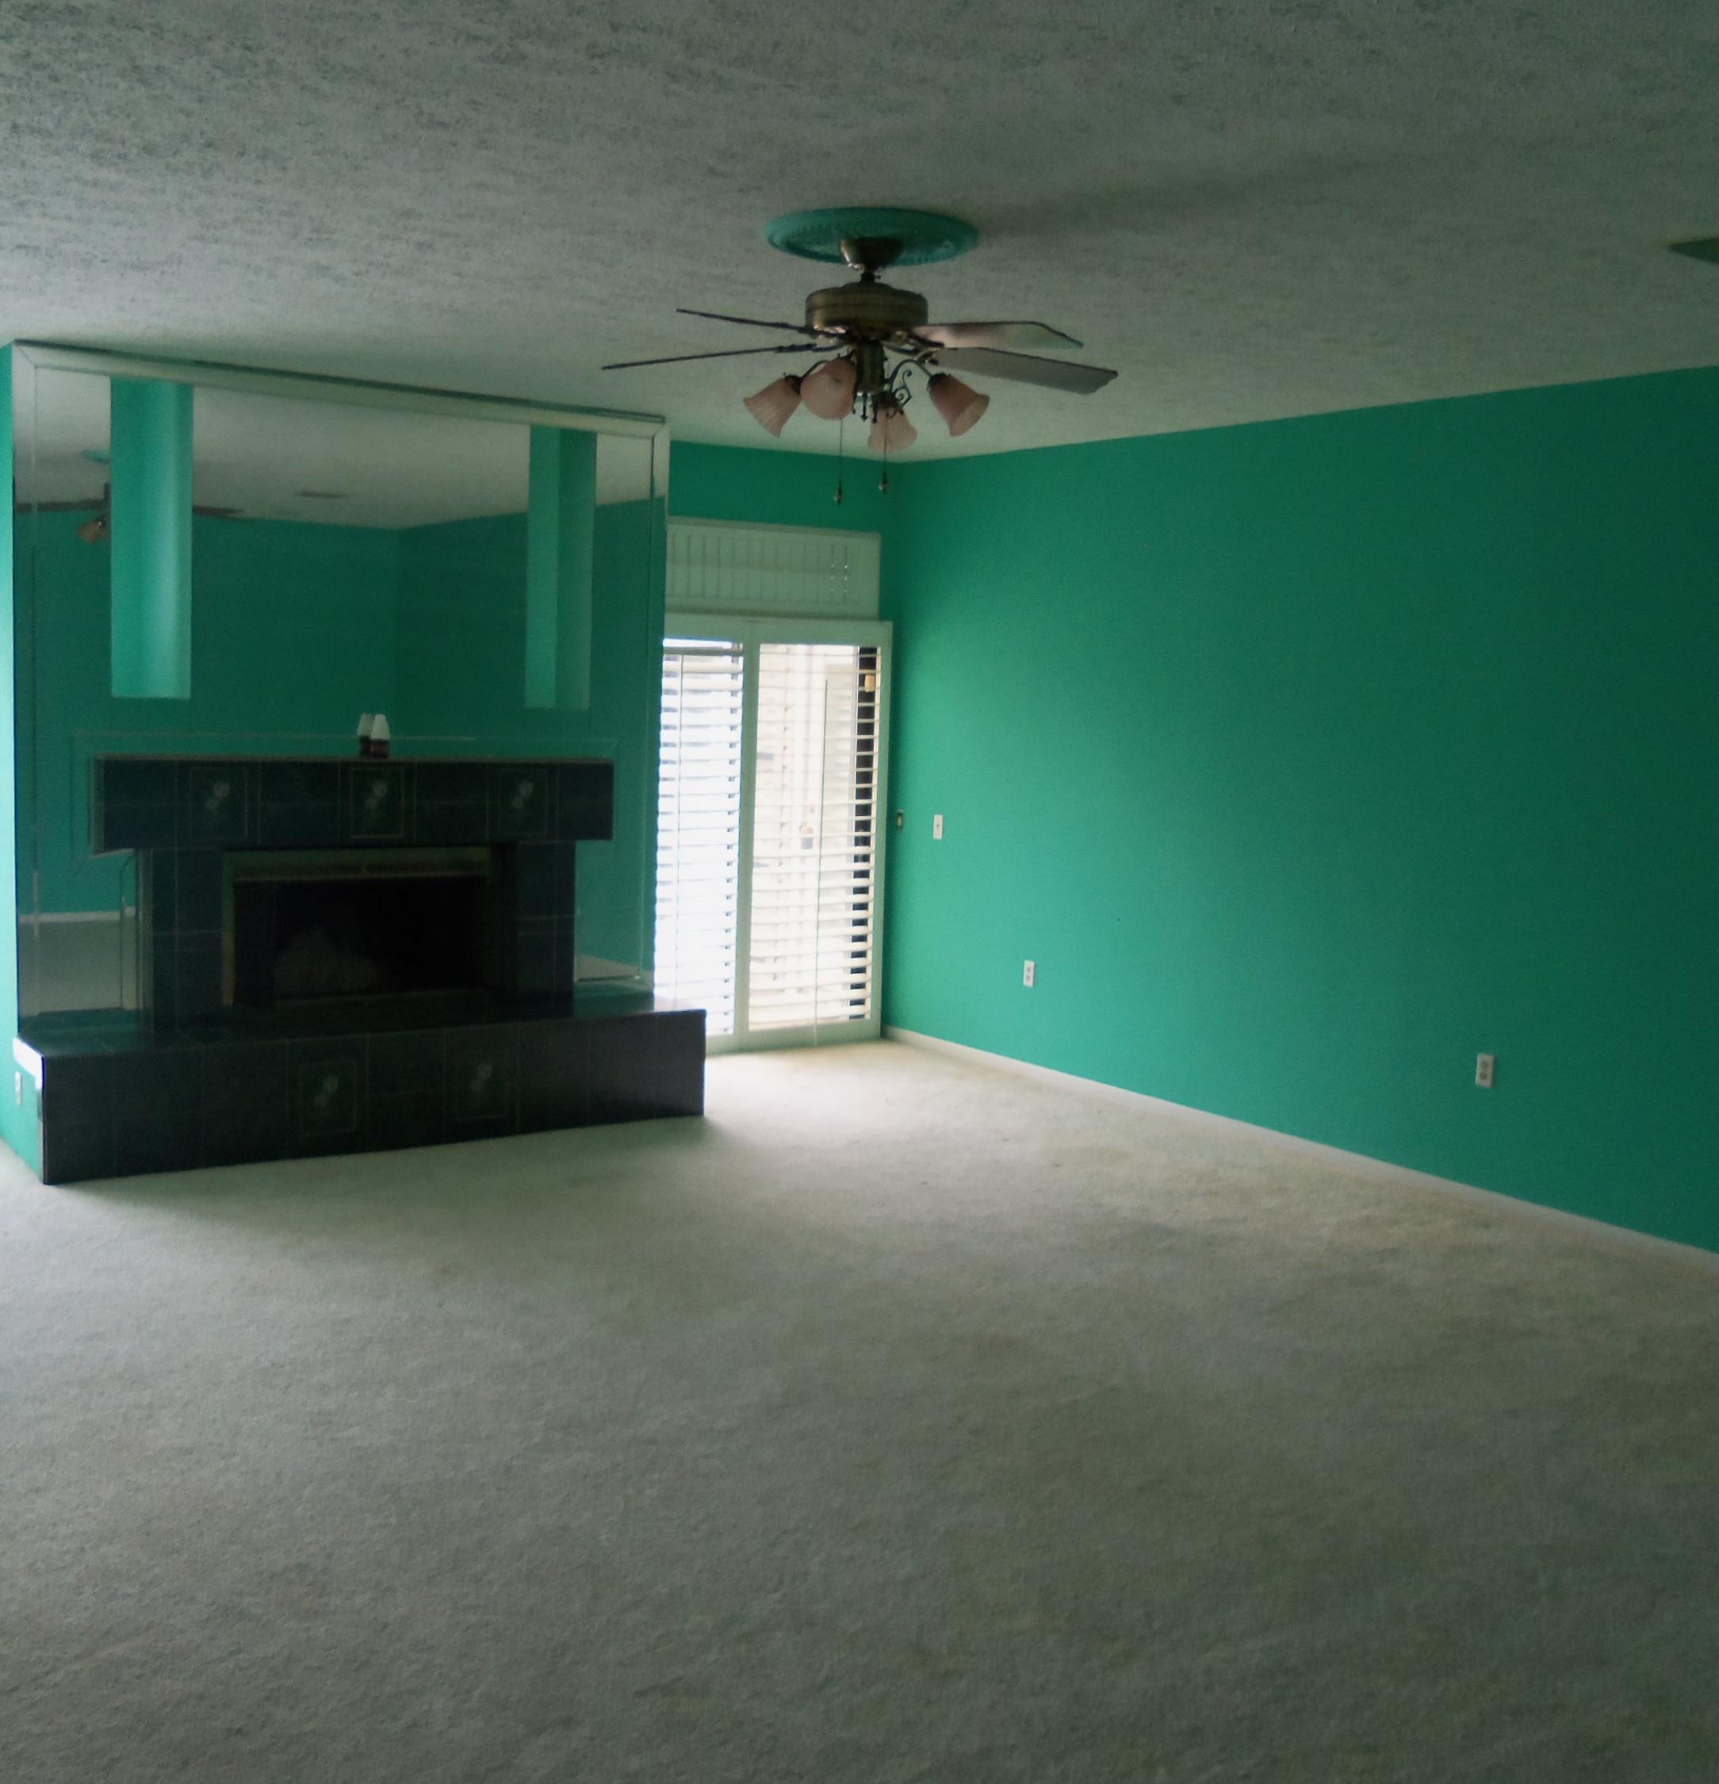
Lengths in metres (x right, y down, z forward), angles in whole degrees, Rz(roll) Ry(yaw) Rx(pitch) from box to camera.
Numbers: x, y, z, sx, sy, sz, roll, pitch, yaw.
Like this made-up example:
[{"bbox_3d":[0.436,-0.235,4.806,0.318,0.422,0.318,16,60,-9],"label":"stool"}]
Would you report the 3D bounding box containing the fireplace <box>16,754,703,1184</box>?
[{"bbox_3d":[-1.767,0.214,7.165,2.480,1.390,0.500,-2,7,-34],"label":"fireplace"}]

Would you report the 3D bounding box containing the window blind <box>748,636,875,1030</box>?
[{"bbox_3d":[-0.219,-0.255,9.159,0.710,1.830,0.060,-2,7,-34],"label":"window blind"}]

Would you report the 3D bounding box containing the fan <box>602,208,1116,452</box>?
[{"bbox_3d":[0.011,-1.283,4.486,1.280,0.470,1.280,-2,7,-34],"label":"fan"}]

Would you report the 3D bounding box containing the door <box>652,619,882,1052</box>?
[{"bbox_3d":[-0.514,-0.255,8.971,1.530,2.020,0.110,-2,7,-34],"label":"door"}]

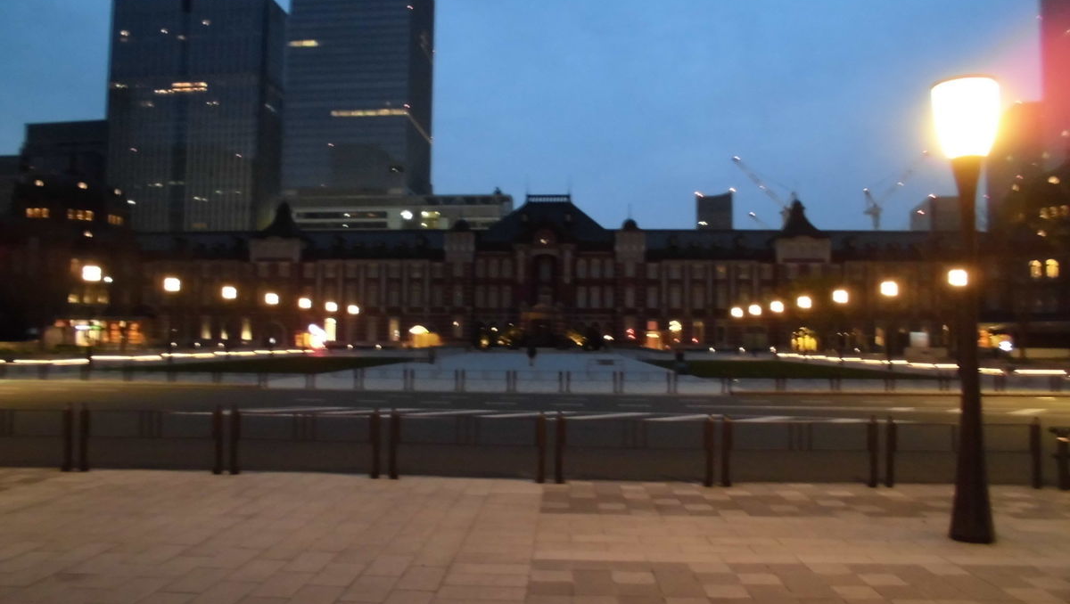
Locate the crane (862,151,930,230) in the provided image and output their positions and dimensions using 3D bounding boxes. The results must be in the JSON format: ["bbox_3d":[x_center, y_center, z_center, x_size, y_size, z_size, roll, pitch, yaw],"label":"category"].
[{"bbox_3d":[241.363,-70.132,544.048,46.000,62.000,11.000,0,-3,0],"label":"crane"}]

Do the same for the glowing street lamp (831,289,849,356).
[{"bbox_3d":[23.554,2.011,61.979,0.800,5.700,0.800,0,-3,2],"label":"glowing street lamp"}]

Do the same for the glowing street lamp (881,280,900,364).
[{"bbox_3d":[23.370,1.576,52.989,0.800,5.700,0.800,0,-3,2],"label":"glowing street lamp"}]

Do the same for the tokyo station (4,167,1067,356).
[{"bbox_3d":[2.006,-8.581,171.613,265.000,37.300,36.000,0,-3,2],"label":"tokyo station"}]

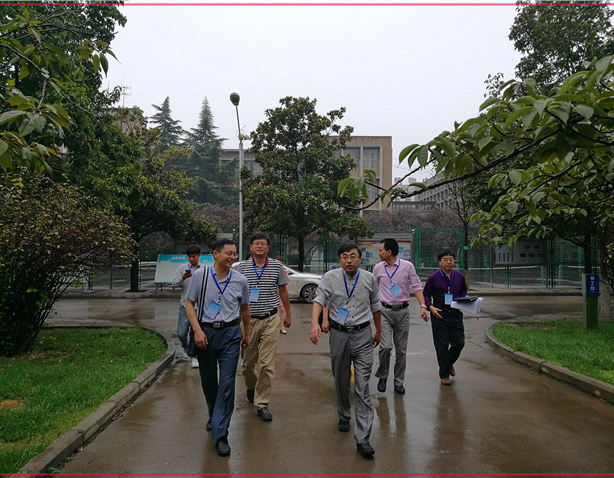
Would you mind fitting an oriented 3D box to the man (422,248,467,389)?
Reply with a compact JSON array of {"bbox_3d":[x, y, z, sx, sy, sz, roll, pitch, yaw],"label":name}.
[{"bbox_3d":[1.704,0.940,6.175,0.550,1.660,0.500,0,-2,8],"label":"man"}]

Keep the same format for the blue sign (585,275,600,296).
[{"bbox_3d":[5.752,0.958,10.076,0.260,0.450,0.140,0,-2,3],"label":"blue sign"}]

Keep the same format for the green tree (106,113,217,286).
[{"bbox_3d":[-6.708,-1.670,21.500,5.400,7.900,5.200,0,-2,0],"label":"green tree"}]

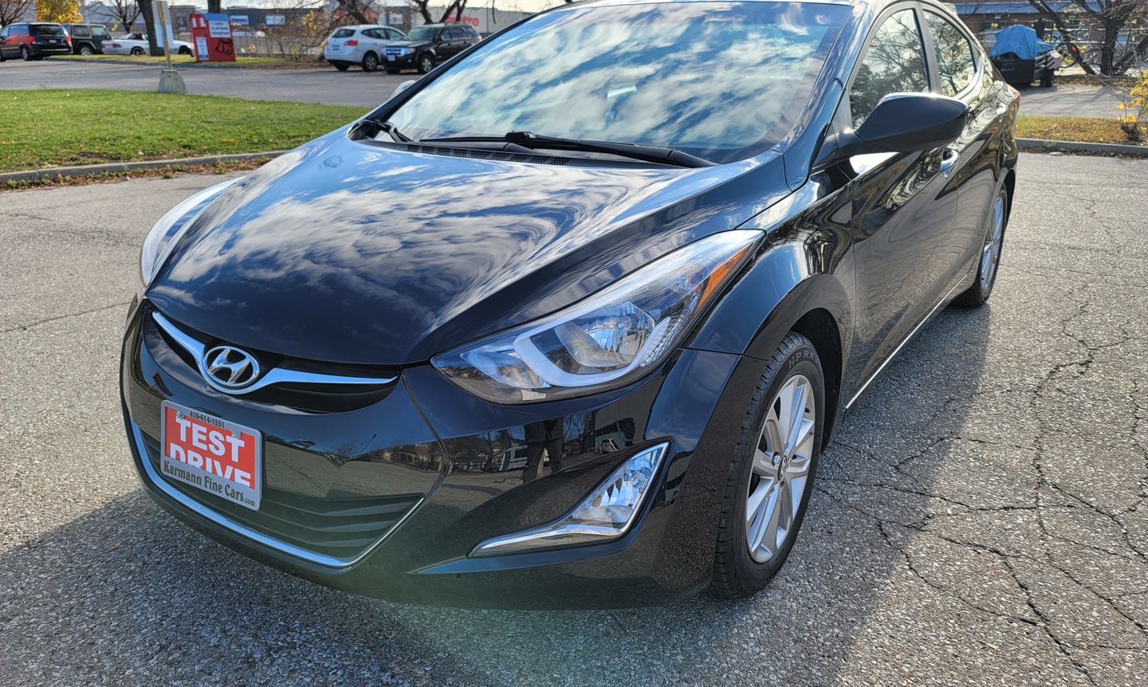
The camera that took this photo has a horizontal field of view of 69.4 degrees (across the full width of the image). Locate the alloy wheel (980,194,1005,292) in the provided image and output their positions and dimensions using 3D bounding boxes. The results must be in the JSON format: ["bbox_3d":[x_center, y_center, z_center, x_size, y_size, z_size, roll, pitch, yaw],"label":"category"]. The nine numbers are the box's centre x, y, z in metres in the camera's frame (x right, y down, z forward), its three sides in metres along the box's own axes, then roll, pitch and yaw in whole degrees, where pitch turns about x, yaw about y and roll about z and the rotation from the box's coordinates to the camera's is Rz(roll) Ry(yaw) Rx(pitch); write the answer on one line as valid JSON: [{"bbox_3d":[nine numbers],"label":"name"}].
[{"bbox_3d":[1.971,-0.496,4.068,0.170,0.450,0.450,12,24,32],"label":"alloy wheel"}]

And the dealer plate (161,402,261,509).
[{"bbox_3d":[-0.729,0.221,1.655,0.313,0.157,0.020,10,10,30],"label":"dealer plate"}]

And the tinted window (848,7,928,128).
[{"bbox_3d":[0.966,-0.848,2.548,0.065,0.389,0.974,-12,9,39],"label":"tinted window"}]

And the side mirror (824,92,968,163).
[{"bbox_3d":[0.805,-0.543,2.069,0.280,0.155,0.190,12,24,32],"label":"side mirror"}]

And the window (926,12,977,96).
[{"bbox_3d":[1.500,-1.141,3.287,0.065,0.338,0.753,-12,9,39],"label":"window"}]

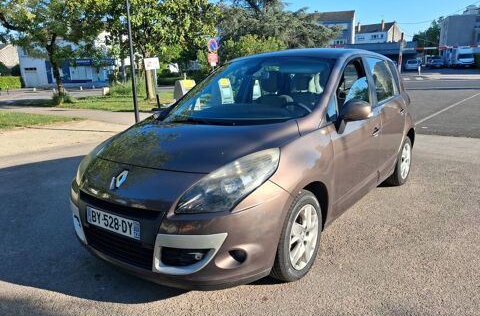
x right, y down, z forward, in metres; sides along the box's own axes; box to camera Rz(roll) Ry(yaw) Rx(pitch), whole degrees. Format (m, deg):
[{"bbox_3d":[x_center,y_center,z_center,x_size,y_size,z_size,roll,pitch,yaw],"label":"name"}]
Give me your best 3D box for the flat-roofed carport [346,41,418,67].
[{"bbox_3d":[18.284,-13.748,51.449,10.300,3.600,5.400,-2,12,0],"label":"flat-roofed carport"}]

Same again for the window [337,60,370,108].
[{"bbox_3d":[0.921,-0.600,3.136,0.080,0.500,0.800,-9,5,38],"label":"window"}]

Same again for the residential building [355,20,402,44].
[{"bbox_3d":[35.235,-29.406,97.000,10.500,10.800,8.500,8,16,38],"label":"residential building"}]

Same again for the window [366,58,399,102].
[{"bbox_3d":[1.477,-0.796,3.862,0.080,0.460,0.880,-15,1,38],"label":"window"}]

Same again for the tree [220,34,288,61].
[{"bbox_3d":[1.010,-7.105,28.000,4.700,4.200,4.200,-2,12,0],"label":"tree"}]

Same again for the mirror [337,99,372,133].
[{"bbox_3d":[0.829,-0.311,2.730,0.230,0.250,0.190,7,15,36],"label":"mirror"}]

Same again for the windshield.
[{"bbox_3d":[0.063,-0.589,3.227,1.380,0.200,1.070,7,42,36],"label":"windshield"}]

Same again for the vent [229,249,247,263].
[{"bbox_3d":[-0.009,0.531,2.029,0.100,0.085,0.060,1,12,12],"label":"vent"}]

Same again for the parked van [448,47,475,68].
[{"bbox_3d":[29.624,-13.435,50.300,2.150,2.800,5.800,3,13,19],"label":"parked van"}]

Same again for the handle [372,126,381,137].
[{"bbox_3d":[1.216,-0.236,3.341,0.050,0.055,0.200,7,15,36],"label":"handle"}]

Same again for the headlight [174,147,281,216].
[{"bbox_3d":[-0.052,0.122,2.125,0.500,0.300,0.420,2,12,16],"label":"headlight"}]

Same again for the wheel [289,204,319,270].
[{"bbox_3d":[0.392,0.516,2.499,0.160,0.445,0.445,7,15,36],"label":"wheel"}]

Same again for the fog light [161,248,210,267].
[{"bbox_3d":[-0.299,0.551,2.071,0.260,0.120,0.110,3,13,23],"label":"fog light"}]

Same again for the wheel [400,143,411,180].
[{"bbox_3d":[1.997,0.027,4.619,0.160,0.445,0.445,7,15,36],"label":"wheel"}]

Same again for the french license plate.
[{"bbox_3d":[-0.769,0.390,2.269,0.520,0.110,0.020,7,11,36],"label":"french license plate"}]

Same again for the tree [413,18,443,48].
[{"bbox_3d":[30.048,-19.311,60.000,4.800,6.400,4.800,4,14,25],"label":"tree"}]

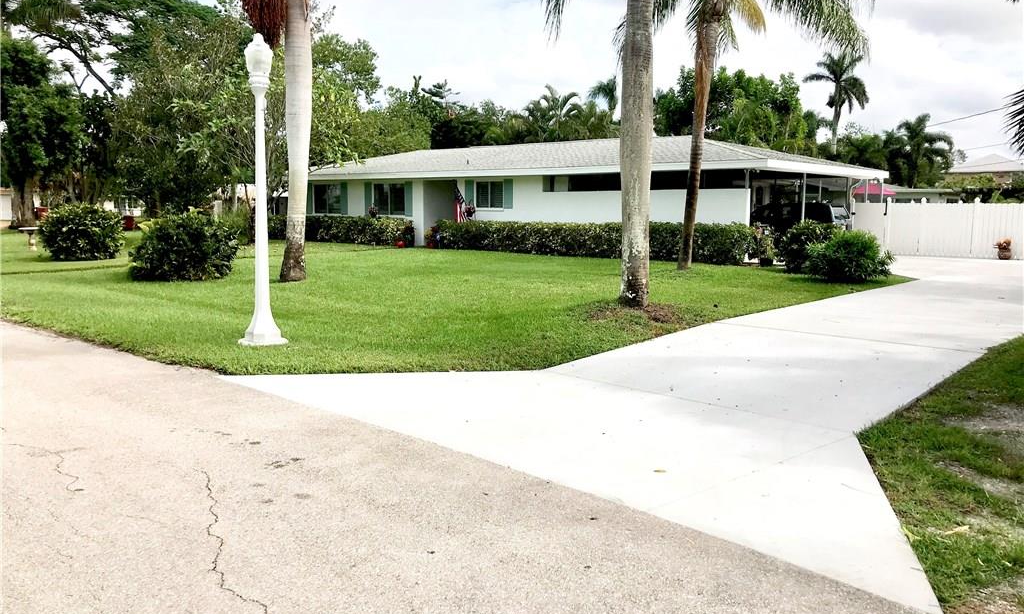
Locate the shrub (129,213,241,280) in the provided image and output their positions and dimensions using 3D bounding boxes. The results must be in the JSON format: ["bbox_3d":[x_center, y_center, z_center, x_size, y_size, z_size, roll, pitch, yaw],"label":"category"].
[{"bbox_3d":[-7.189,-1.364,18.273,2.400,1.430,2.200,0,7,0],"label":"shrub"}]

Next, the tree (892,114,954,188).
[{"bbox_3d":[28.211,-9.444,57.268,4.600,7.700,4.600,0,7,0],"label":"tree"}]

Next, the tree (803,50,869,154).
[{"bbox_3d":[24.243,-12.835,62.888,5.200,13.030,5.200,0,7,0],"label":"tree"}]

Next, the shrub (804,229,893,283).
[{"bbox_3d":[7.082,-1.092,17.501,1.900,1.090,1.700,0,7,0],"label":"shrub"}]

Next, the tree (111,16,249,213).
[{"bbox_3d":[-11.517,-6.154,29.461,5.500,8.130,5.300,0,7,0],"label":"tree"}]

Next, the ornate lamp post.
[{"bbox_3d":[-2.787,-1.316,9.510,0.530,3.530,0.530,0,7,0],"label":"ornate lamp post"}]

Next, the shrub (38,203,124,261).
[{"bbox_3d":[-12.584,-2.221,24.313,2.450,1.620,2.300,0,7,0],"label":"shrub"}]

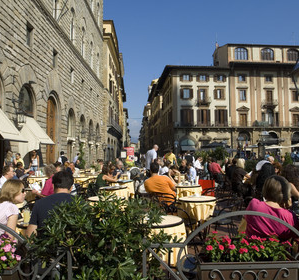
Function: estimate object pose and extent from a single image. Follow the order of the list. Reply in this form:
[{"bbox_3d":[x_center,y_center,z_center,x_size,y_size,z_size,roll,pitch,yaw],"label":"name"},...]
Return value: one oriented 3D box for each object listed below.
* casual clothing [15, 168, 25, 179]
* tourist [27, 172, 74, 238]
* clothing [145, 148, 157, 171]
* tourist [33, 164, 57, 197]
[{"bbox_3d":[-3.911,1.019,8.857,0.360,0.460,0.420,1,-3,-18],"label":"casual clothing"},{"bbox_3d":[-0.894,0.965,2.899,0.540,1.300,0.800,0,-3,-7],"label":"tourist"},{"bbox_3d":[0.061,0.634,8.978,0.360,0.680,0.460,2,-4,-37],"label":"clothing"},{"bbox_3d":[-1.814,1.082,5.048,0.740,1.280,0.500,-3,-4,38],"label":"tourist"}]

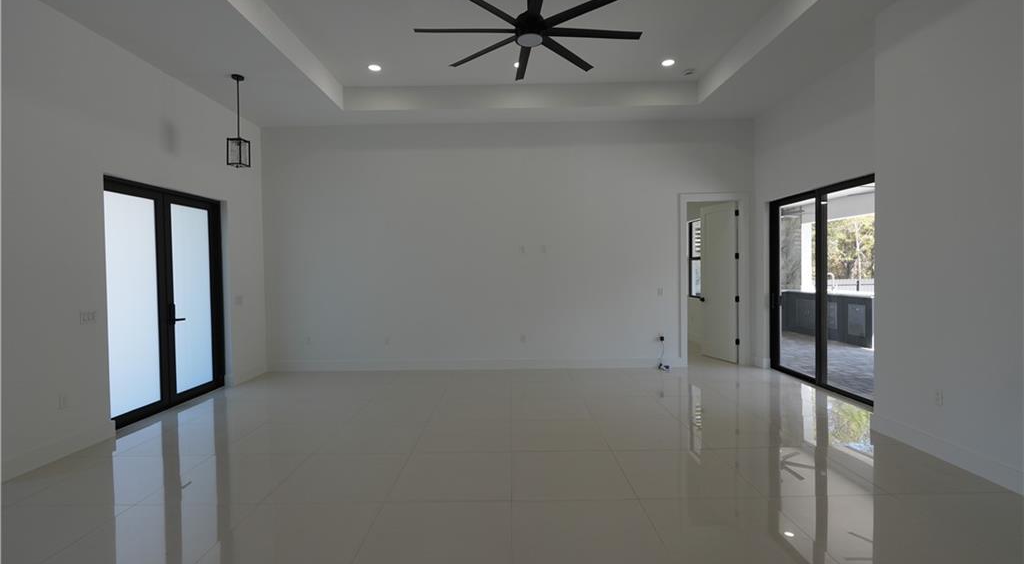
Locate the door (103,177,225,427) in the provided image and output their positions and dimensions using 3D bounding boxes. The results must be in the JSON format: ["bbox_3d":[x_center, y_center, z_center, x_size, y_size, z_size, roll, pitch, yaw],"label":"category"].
[{"bbox_3d":[-3.845,0.182,5.088,0.100,2.430,1.850,-1,1,0],"label":"door"}]

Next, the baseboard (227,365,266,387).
[{"bbox_3d":[-3.666,1.295,6.397,0.025,0.155,0.820,-1,1,0],"label":"baseboard"}]

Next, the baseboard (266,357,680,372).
[{"bbox_3d":[-0.552,1.245,6.819,6.180,0.155,0.022,-1,1,0],"label":"baseboard"}]

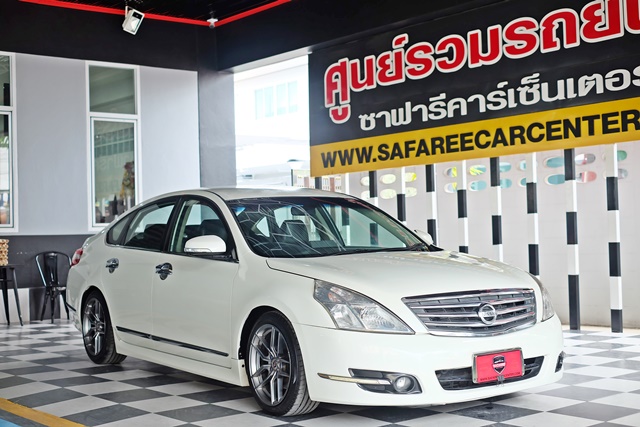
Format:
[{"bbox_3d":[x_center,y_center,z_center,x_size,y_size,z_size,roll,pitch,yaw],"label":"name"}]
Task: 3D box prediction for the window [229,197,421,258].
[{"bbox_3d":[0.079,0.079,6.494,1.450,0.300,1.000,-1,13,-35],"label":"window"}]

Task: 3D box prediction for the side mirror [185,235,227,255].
[{"bbox_3d":[-0.733,0.203,6.062,0.245,0.145,0.150,-1,-1,-35],"label":"side mirror"}]

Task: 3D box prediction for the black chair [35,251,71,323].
[{"bbox_3d":[-3.191,0.899,11.589,0.450,0.850,0.470,0,-1,-40],"label":"black chair"}]

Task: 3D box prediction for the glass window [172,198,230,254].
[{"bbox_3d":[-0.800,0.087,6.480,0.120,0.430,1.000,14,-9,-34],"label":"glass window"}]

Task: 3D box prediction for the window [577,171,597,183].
[{"bbox_3d":[2.787,-0.376,9.820,0.070,0.123,0.257,0,-1,-40],"label":"window"}]

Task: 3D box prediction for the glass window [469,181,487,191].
[{"bbox_3d":[1.848,-0.320,10.939,0.070,0.125,0.275,0,-1,-40],"label":"glass window"}]

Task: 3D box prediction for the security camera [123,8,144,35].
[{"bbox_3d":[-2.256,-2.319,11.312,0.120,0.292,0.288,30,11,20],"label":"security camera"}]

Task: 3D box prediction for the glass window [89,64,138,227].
[{"bbox_3d":[-2.702,-0.882,12.376,0.732,2.131,0.090,0,-1,-40],"label":"glass window"}]

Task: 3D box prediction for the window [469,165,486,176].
[{"bbox_3d":[1.847,-0.499,10.938,0.070,0.127,0.263,0,-1,-40],"label":"window"}]

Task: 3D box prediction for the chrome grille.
[{"bbox_3d":[0.916,0.556,5.295,1.020,0.260,0.170,-1,-1,-35],"label":"chrome grille"}]

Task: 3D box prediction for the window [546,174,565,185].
[{"bbox_3d":[2.546,-0.362,10.107,0.070,0.112,0.280,0,-1,-40],"label":"window"}]

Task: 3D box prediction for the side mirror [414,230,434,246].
[{"bbox_3d":[0.758,0.187,7.096,0.245,0.145,0.150,-1,-1,-35],"label":"side mirror"}]

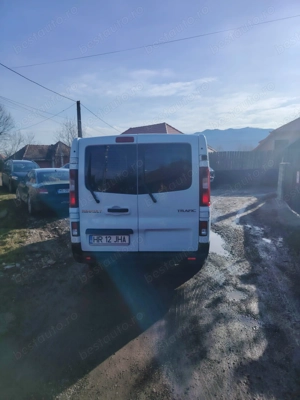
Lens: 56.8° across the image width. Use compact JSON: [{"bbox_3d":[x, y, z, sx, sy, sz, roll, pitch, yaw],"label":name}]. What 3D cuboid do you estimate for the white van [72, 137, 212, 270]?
[{"bbox_3d":[0.013,-0.229,6.129,1.956,1.970,5.080,0,8,4],"label":"white van"}]

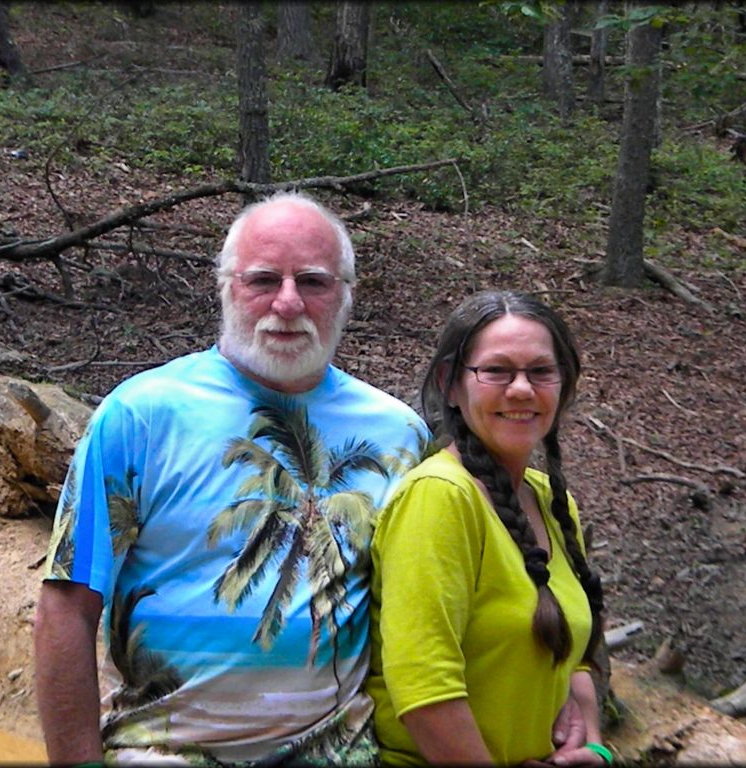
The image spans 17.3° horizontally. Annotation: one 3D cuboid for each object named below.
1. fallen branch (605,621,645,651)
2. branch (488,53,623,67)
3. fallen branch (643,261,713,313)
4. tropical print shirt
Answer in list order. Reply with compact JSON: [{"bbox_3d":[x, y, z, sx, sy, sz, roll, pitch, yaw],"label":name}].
[{"bbox_3d":[0.629,0.622,6.175,0.130,0.033,0.033,-20,18,-23],"label":"fallen branch"},{"bbox_3d":[2.191,-3.827,29.000,1.584,0.110,0.110,2,11,0],"label":"branch"},{"bbox_3d":[1.516,-0.505,12.393,0.103,0.070,1.720,-1,11,-5],"label":"fallen branch"},{"bbox_3d":[-0.174,0.295,3.170,0.500,0.650,0.310,-1,3,-17],"label":"tropical print shirt"}]

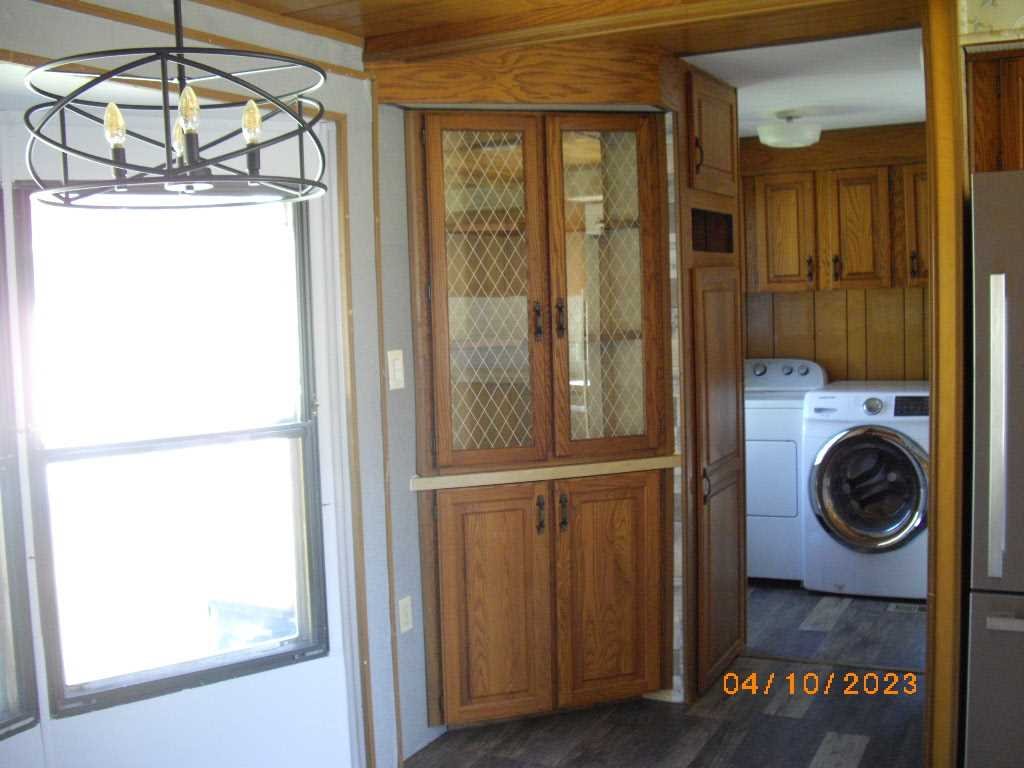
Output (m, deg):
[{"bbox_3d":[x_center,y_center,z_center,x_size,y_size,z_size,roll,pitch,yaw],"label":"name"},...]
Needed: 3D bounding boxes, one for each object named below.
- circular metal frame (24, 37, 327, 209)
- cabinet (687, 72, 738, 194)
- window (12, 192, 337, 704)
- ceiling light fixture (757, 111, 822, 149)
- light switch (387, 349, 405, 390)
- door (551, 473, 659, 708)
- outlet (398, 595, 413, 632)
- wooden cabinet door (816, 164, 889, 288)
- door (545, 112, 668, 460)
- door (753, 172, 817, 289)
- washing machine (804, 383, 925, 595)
[{"bbox_3d":[-0.576,-0.429,1.966,0.500,0.201,0.500,-2,6,0],"label":"circular metal frame"},{"bbox_3d":[0.753,-0.911,4.158,0.030,0.407,0.551,1,6,27],"label":"cabinet"},{"bbox_3d":[-0.915,0.148,3.131,0.792,1.409,0.080,-5,7,-32],"label":"window"},{"bbox_3d":[1.302,-1.182,5.282,0.305,0.170,0.305,1,6,27],"label":"ceiling light fixture"},{"bbox_3d":[-0.360,-0.044,3.555,0.012,0.120,0.078,1,6,27],"label":"light switch"},{"bbox_3d":[0.345,0.721,3.950,0.390,0.797,0.035,-3,5,-16],"label":"door"},{"bbox_3d":[-0.337,0.746,3.633,0.010,0.110,0.068,1,6,27],"label":"outlet"},{"bbox_3d":[1.741,-0.785,5.682,0.322,0.599,0.035,1,6,27],"label":"wooden cabinet door"},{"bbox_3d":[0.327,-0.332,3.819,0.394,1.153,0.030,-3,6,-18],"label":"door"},{"bbox_3d":[1.425,-0.785,5.843,0.302,0.603,0.035,1,6,27],"label":"door"},{"bbox_3d":[1.864,0.494,5.534,0.686,0.984,0.780,1,6,27],"label":"washing machine"}]

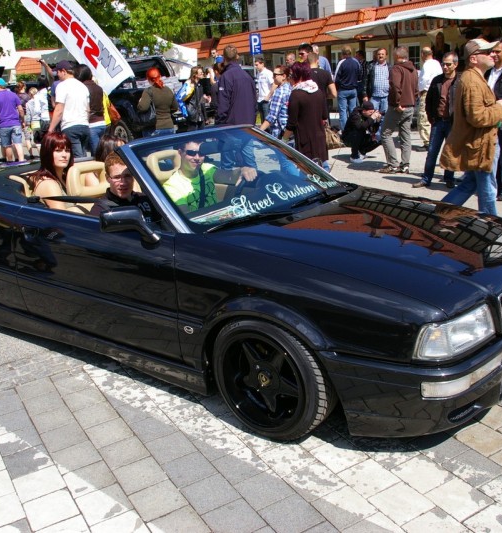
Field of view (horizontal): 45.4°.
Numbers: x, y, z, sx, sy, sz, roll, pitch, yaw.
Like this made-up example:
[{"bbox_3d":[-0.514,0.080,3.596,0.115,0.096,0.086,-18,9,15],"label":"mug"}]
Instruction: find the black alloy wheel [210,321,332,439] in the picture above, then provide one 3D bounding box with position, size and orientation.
[{"bbox_3d":[0.118,0.488,2.758,0.599,0.599,0.210,11,21,35],"label":"black alloy wheel"}]

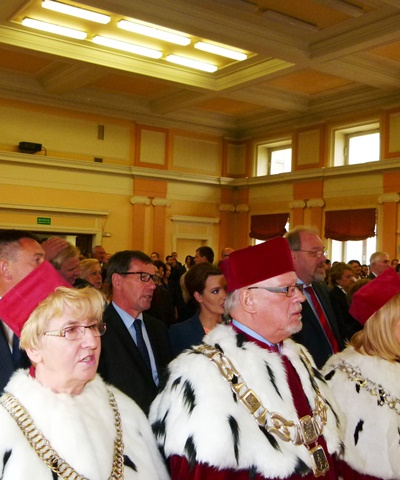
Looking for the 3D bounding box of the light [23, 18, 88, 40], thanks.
[{"bbox_3d":[-2.762,-4.005,11.292,1.245,0.090,0.180,2,-1,-36],"label":"light"}]

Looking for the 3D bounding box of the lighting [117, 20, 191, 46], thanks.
[{"bbox_3d":[-0.869,-3.953,11.364,1.540,0.090,0.180,2,-1,-36],"label":"lighting"}]

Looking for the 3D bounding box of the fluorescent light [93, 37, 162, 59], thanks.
[{"bbox_3d":[-1.464,-3.954,12.187,1.540,0.090,0.180,2,-1,-36],"label":"fluorescent light"}]

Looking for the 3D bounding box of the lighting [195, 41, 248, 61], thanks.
[{"bbox_3d":[0.431,-3.901,12.286,1.250,0.090,0.180,2,-1,-36],"label":"lighting"}]

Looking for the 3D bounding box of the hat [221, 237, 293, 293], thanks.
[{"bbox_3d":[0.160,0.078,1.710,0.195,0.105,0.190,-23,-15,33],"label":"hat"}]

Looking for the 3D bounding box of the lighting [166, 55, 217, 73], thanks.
[{"bbox_3d":[-0.166,-3.902,13.092,1.255,0.090,0.180,2,-1,-36],"label":"lighting"}]

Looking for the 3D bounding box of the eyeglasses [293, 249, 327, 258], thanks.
[{"bbox_3d":[0.447,0.056,2.480,0.135,0.040,0.140,4,1,36],"label":"eyeglasses"}]

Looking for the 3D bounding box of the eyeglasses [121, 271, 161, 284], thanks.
[{"bbox_3d":[-0.250,0.150,2.310,0.140,0.042,0.140,-2,-9,30],"label":"eyeglasses"}]

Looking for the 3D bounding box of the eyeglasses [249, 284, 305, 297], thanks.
[{"bbox_3d":[0.197,0.136,1.620,0.135,0.040,0.140,-2,-3,25],"label":"eyeglasses"}]

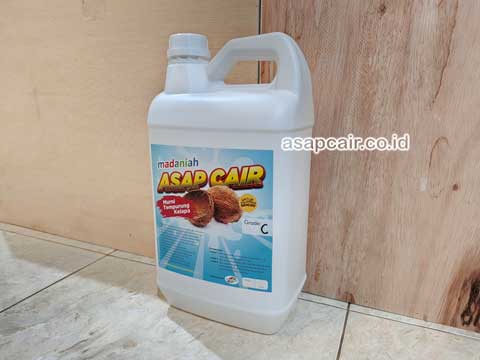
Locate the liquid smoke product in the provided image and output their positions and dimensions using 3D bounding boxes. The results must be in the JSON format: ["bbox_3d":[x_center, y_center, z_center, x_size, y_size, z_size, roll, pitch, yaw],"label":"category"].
[{"bbox_3d":[-0.009,-0.001,0.380,0.177,0.315,0.125,6,14,22],"label":"liquid smoke product"}]

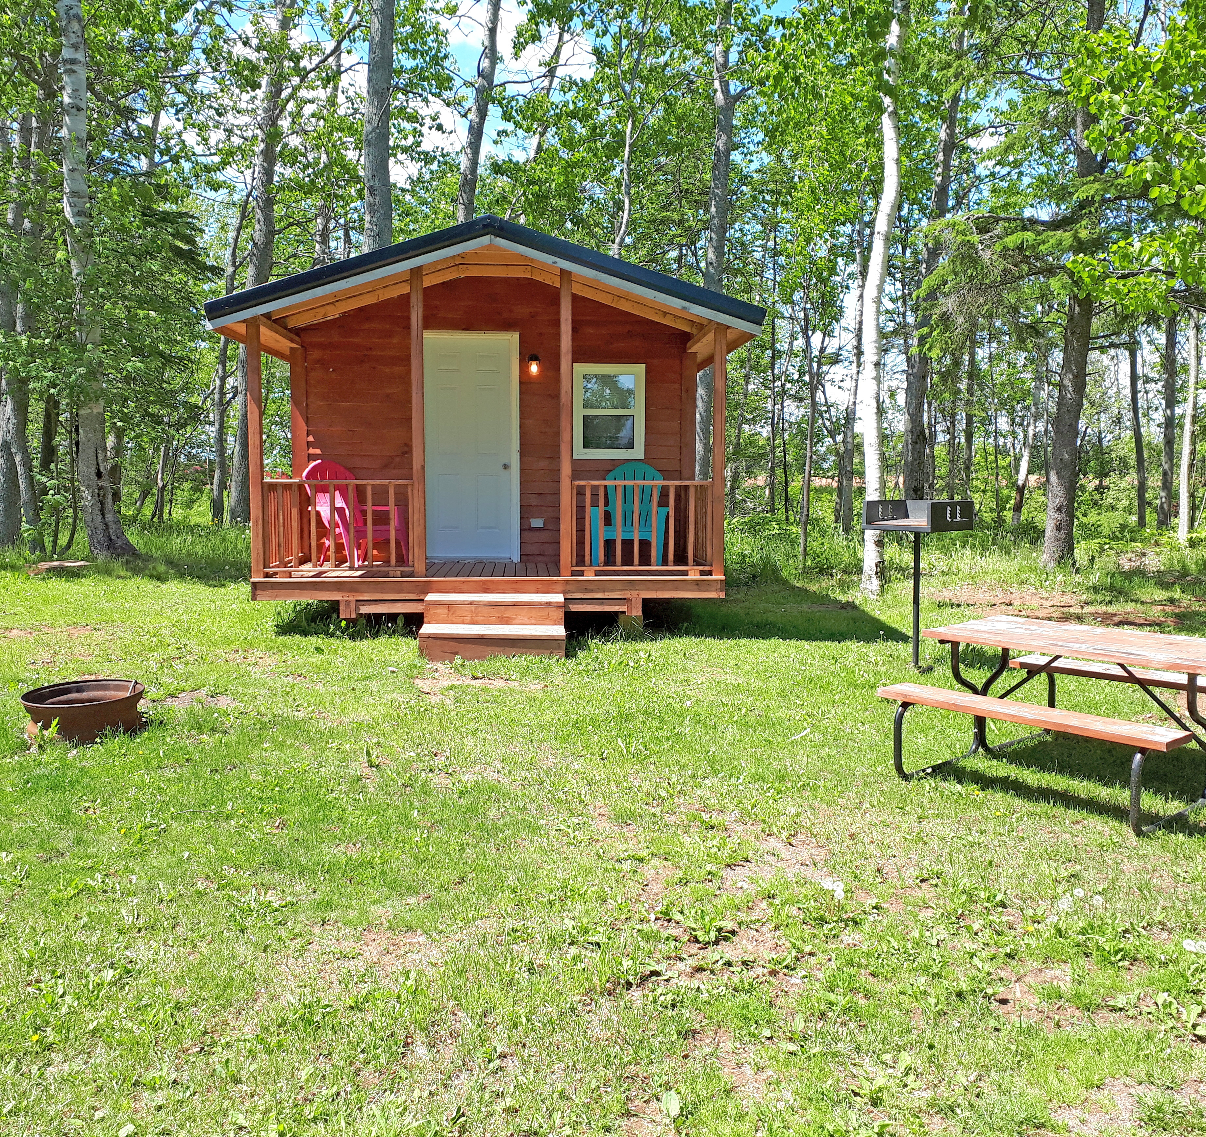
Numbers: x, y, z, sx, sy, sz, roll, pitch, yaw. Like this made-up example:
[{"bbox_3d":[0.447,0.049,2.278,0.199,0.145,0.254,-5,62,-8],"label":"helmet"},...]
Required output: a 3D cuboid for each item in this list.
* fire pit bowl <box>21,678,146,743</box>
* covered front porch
[{"bbox_3d":[-2.836,0.792,6.471,0.620,0.220,0.620,0,5,0],"label":"fire pit bowl"},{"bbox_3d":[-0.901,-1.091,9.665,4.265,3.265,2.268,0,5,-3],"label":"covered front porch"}]

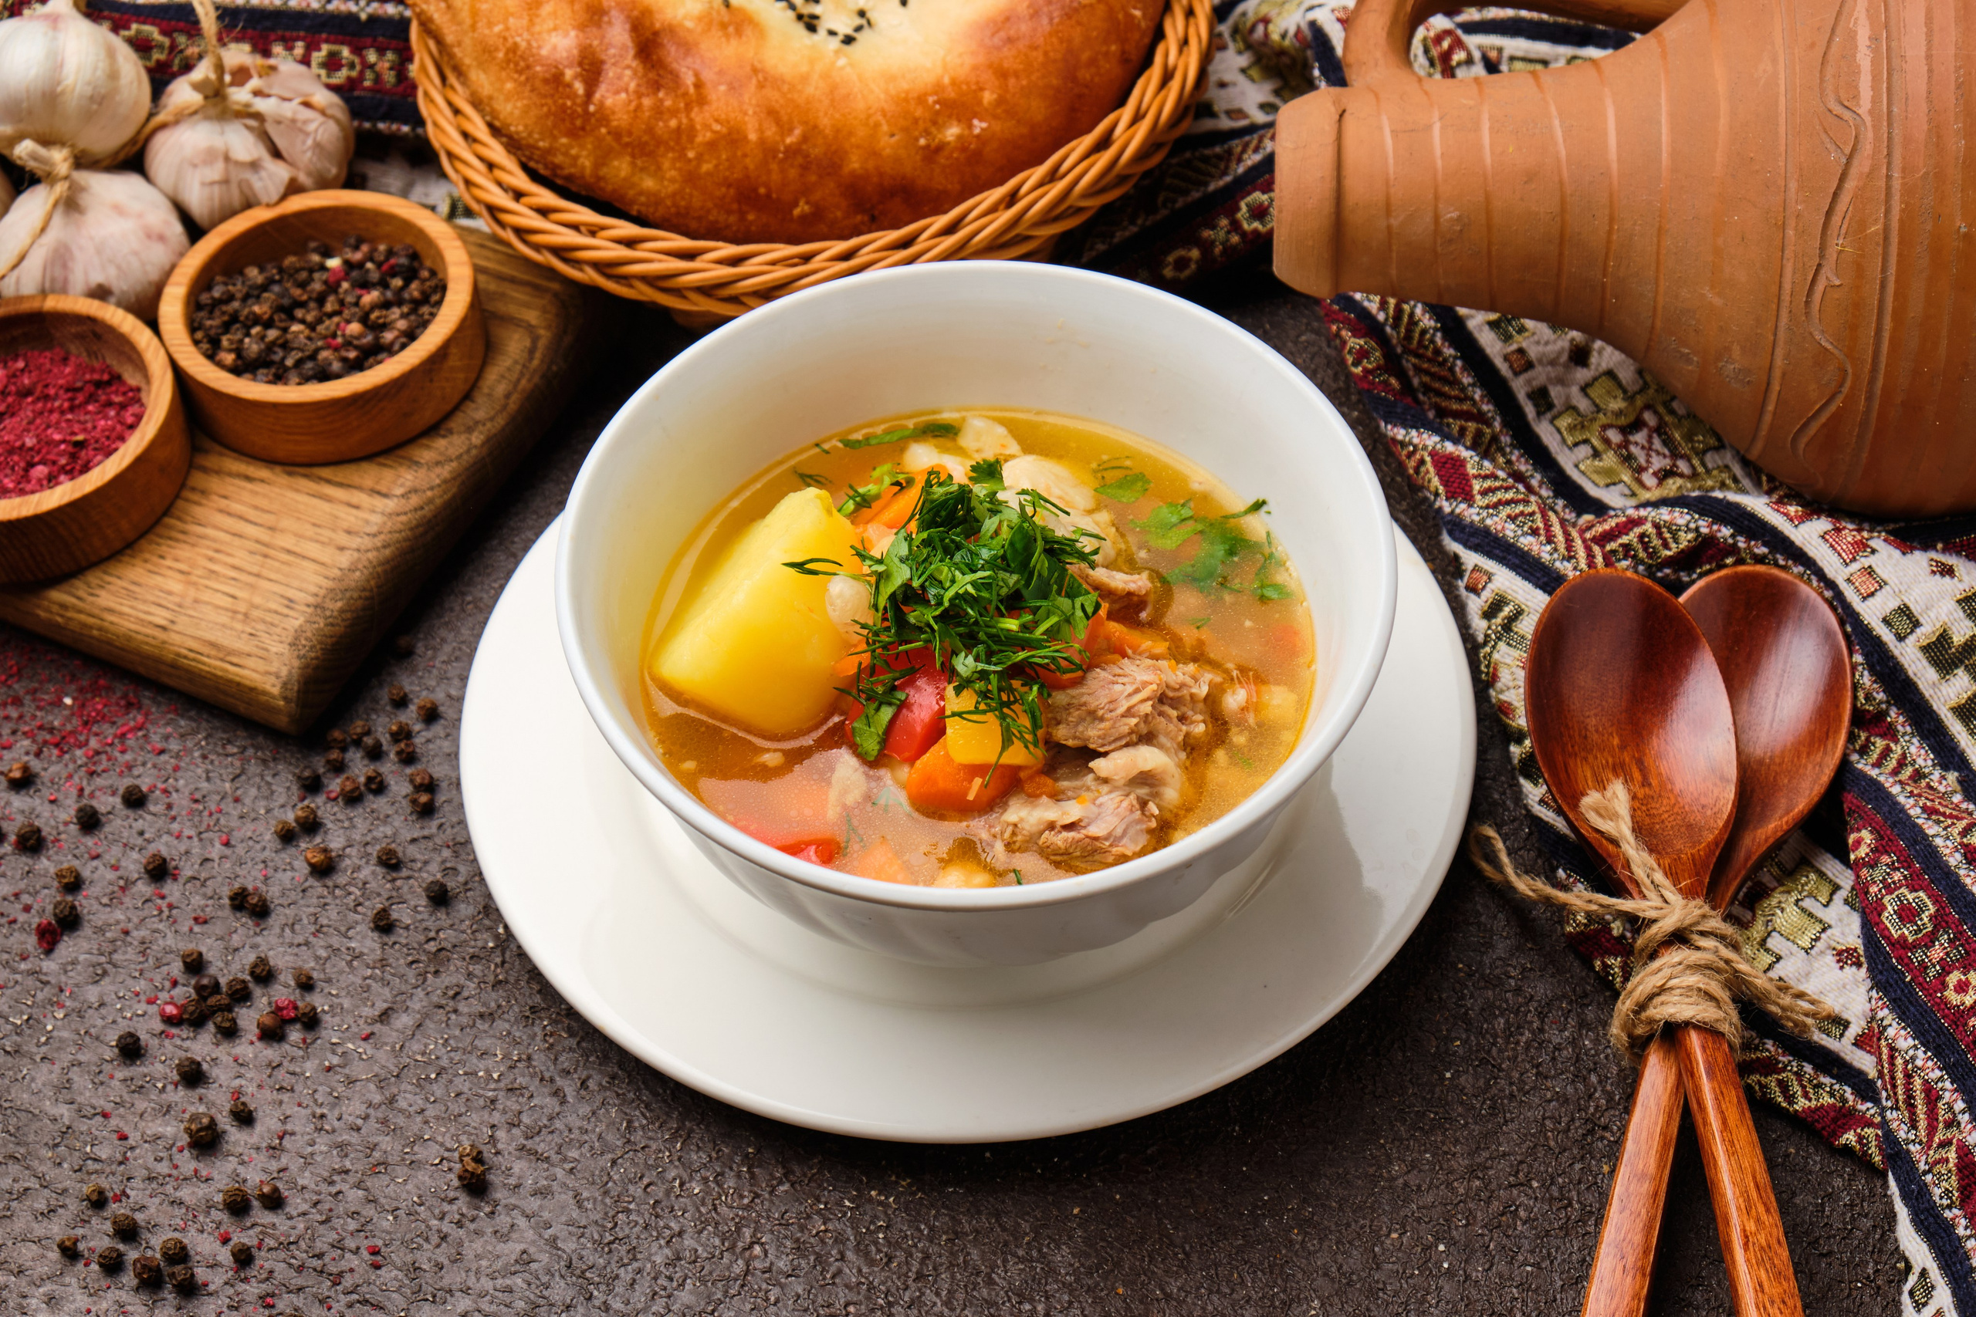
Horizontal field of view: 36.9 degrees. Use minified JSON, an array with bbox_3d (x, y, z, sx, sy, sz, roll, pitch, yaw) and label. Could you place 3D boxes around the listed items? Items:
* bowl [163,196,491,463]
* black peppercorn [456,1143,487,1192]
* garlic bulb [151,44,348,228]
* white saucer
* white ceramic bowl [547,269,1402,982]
[{"bbox_3d":[-0.143,-0.071,0.639,0.066,0.021,0.066,-2,50,0],"label":"bowl"},{"bbox_3d":[-0.094,0.093,0.541,0.005,0.005,0.007,-15,51,-11],"label":"black peppercorn"},{"bbox_3d":[-0.166,-0.115,0.665,0.046,0.041,0.046,-4,56,3],"label":"garlic bulb"},{"bbox_3d":[-0.004,0.015,0.594,0.200,0.021,0.200,-1,50,1],"label":"white saucer"},{"bbox_3d":[-0.002,0.001,0.570,0.155,0.063,0.155,-1,50,1],"label":"white ceramic bowl"}]

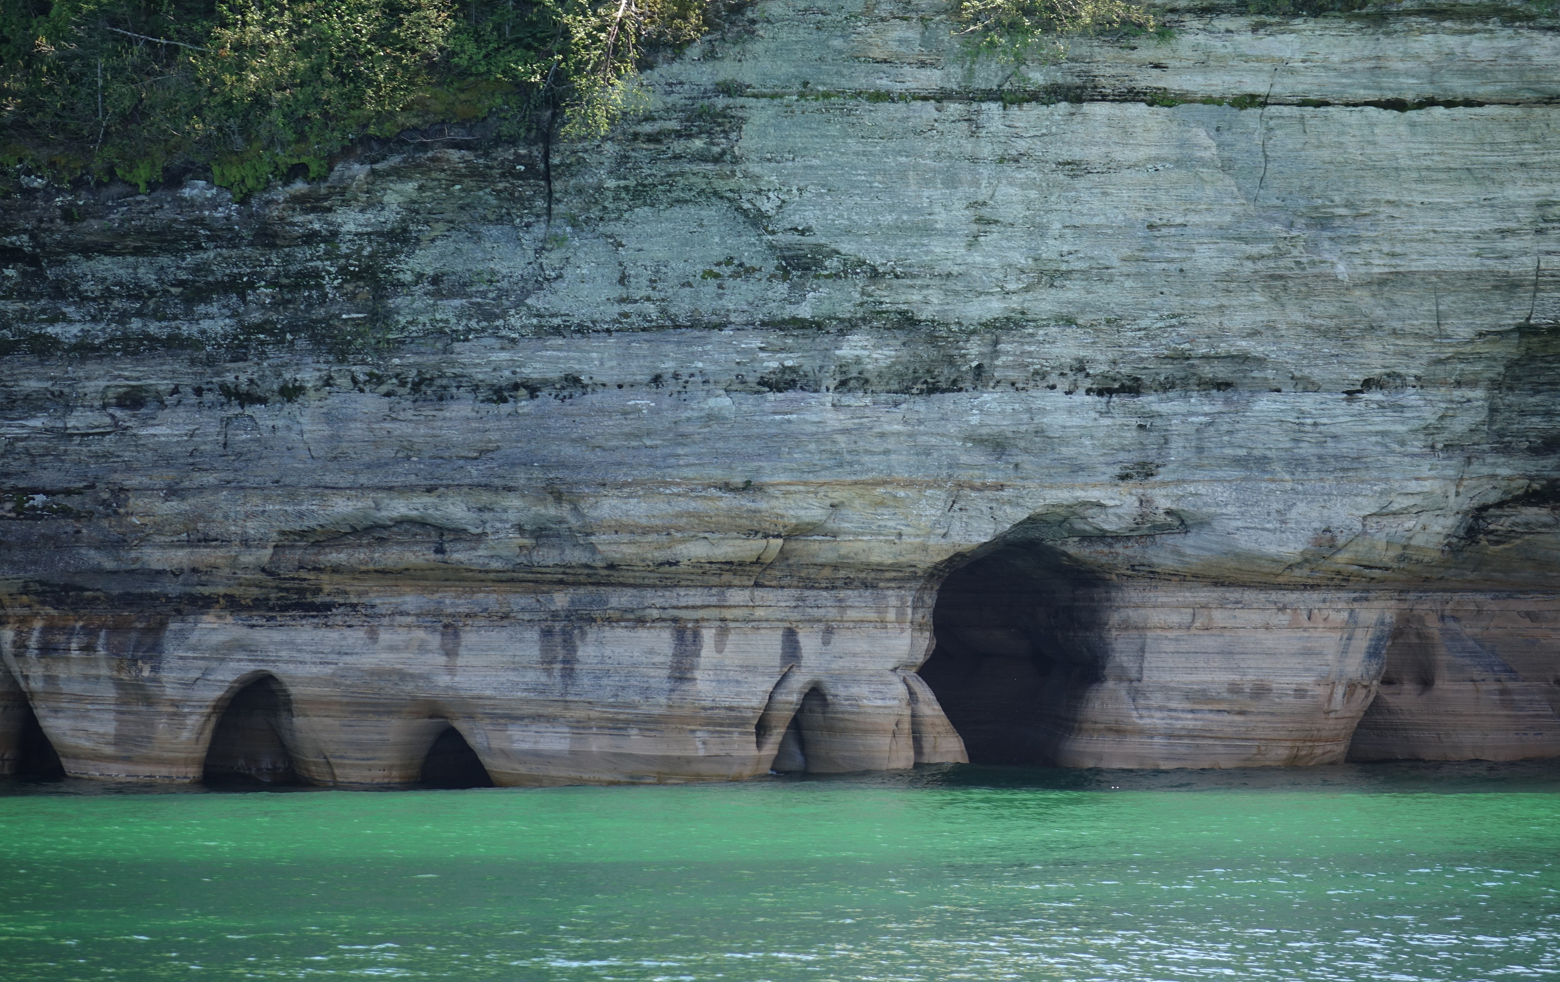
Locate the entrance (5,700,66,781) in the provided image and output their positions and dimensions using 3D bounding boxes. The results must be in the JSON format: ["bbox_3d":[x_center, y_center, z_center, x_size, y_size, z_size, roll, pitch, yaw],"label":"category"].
[{"bbox_3d":[-13.328,4.446,154.600,1.148,1.451,1.200,0,0,5],"label":"entrance"}]

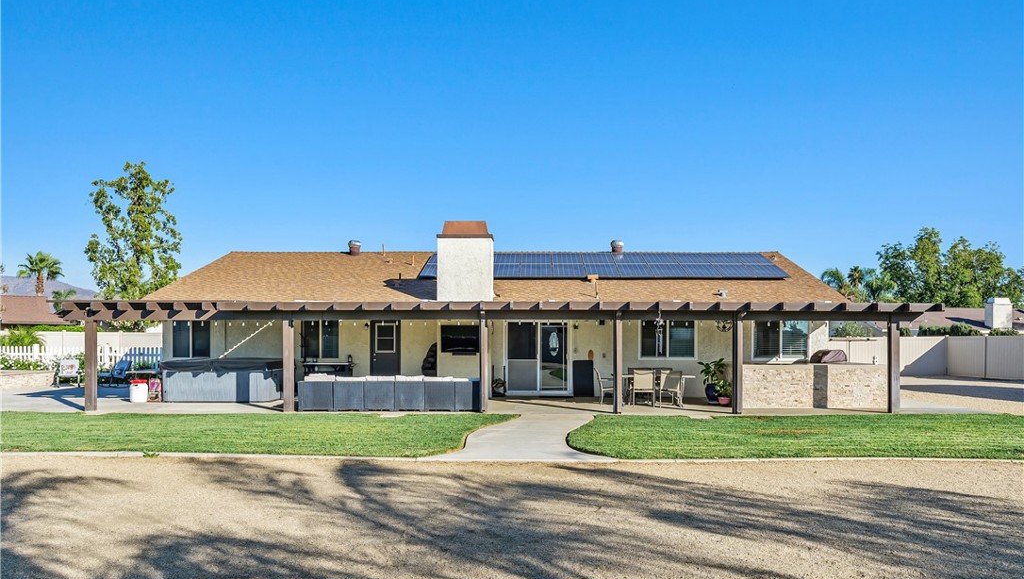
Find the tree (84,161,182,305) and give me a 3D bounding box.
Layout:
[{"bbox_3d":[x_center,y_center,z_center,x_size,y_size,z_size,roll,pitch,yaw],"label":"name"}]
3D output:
[{"bbox_3d":[-18.627,-1.267,35.277,4.800,10.100,4.800,0,-3,0],"label":"tree"}]

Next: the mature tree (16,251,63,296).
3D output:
[{"bbox_3d":[-39.862,0.956,60.231,3.900,8.400,3.900,0,-3,0],"label":"mature tree"}]

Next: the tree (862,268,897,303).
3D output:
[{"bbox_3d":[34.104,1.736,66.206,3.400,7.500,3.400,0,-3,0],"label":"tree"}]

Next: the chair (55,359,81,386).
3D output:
[{"bbox_3d":[-14.218,2.640,22.826,0.630,0.930,0.750,1,-3,-20],"label":"chair"}]

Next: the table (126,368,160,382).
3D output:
[{"bbox_3d":[-11.203,2.729,21.818,1.200,0.640,0.900,0,-3,0],"label":"table"}]

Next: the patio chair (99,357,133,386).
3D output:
[{"bbox_3d":[-12.616,2.654,22.624,0.650,0.880,0.850,-2,-4,30],"label":"patio chair"}]

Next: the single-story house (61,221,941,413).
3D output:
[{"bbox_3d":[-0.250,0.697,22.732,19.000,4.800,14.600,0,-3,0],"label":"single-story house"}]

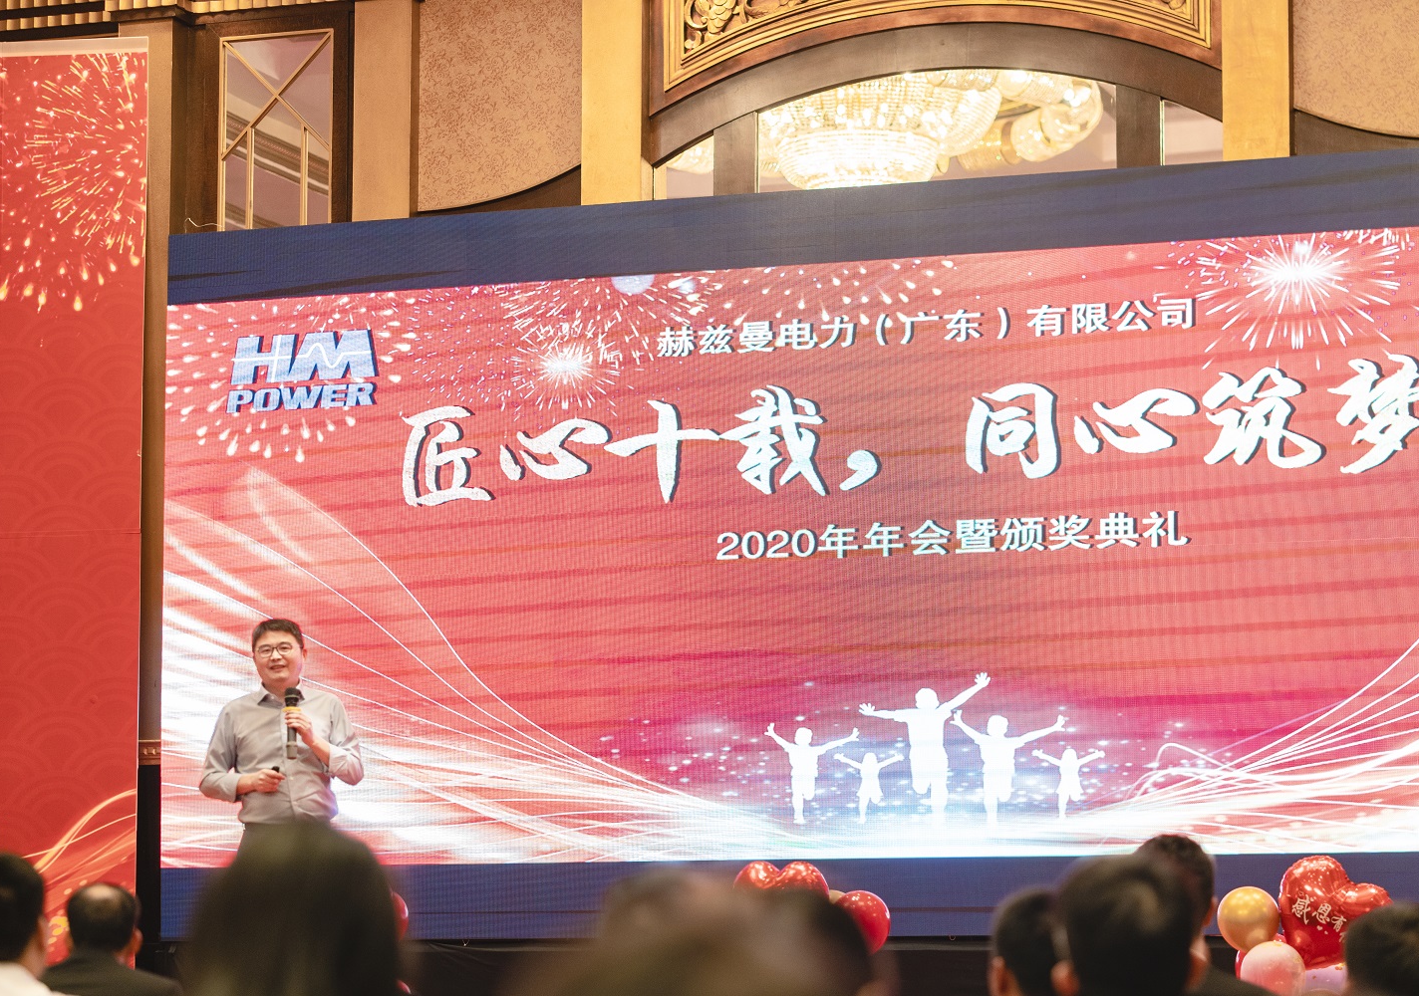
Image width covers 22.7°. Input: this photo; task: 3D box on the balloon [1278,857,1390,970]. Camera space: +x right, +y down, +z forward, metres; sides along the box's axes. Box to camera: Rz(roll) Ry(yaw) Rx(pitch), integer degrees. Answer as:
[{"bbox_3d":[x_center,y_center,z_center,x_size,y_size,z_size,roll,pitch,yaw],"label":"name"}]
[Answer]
[{"bbox_3d":[1.984,1.343,11.300,0.365,0.345,0.200,22,-6,6],"label":"balloon"}]

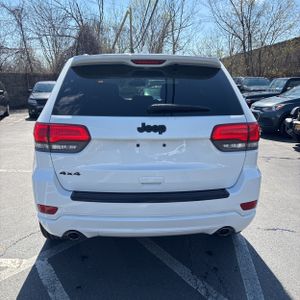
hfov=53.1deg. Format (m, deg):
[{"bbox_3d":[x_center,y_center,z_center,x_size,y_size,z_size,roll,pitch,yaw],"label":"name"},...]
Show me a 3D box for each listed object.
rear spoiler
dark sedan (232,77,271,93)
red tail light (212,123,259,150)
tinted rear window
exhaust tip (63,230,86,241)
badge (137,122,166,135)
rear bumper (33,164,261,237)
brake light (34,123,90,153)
[{"bbox_3d":[-0.021,-0.668,2.255,1.120,0.110,0.270,-1,12,-3],"label":"rear spoiler"},{"bbox_3d":[5.832,-3.116,16.000,1.850,1.520,4.600,7,13,29],"label":"dark sedan"},{"bbox_3d":[0.632,-0.110,2.150,0.460,0.210,0.250,-1,12,-3],"label":"red tail light"},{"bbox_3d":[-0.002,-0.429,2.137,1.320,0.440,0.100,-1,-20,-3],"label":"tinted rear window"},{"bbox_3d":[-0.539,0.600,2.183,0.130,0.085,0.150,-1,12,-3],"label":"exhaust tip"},{"bbox_3d":[0.014,-0.140,1.998,0.197,0.080,0.015,-1,12,-3],"label":"badge"},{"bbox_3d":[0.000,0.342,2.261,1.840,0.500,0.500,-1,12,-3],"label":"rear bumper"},{"bbox_3d":[-0.627,-0.101,2.084,0.460,0.210,0.250,-1,12,-3],"label":"brake light"}]

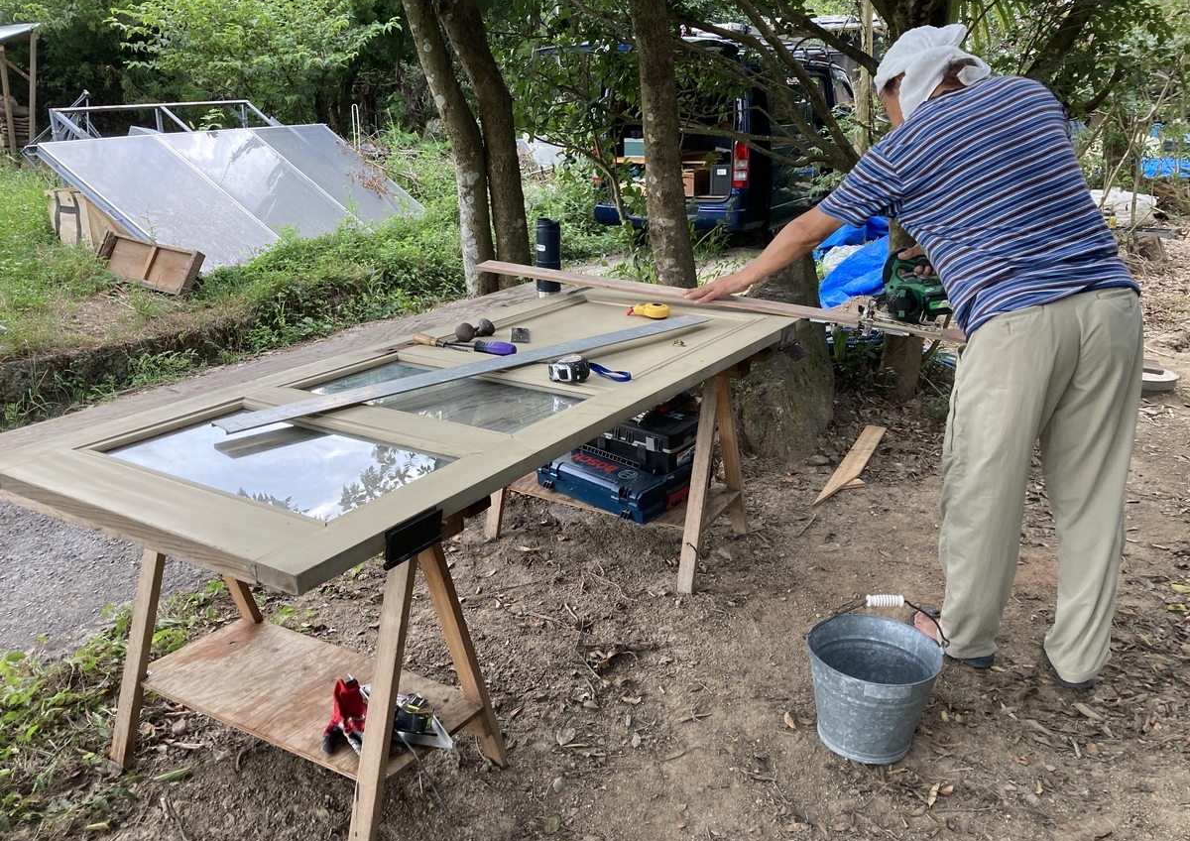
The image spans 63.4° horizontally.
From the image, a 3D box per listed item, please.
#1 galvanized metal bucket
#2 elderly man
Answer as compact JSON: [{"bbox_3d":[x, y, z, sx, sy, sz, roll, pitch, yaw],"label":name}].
[{"bbox_3d":[0.595,0.582,2.083,0.280,0.240,0.280,1,18,0],"label":"galvanized metal bucket"},{"bbox_3d":[0.830,-0.237,2.574,0.600,1.500,1.300,-12,22,-34],"label":"elderly man"}]

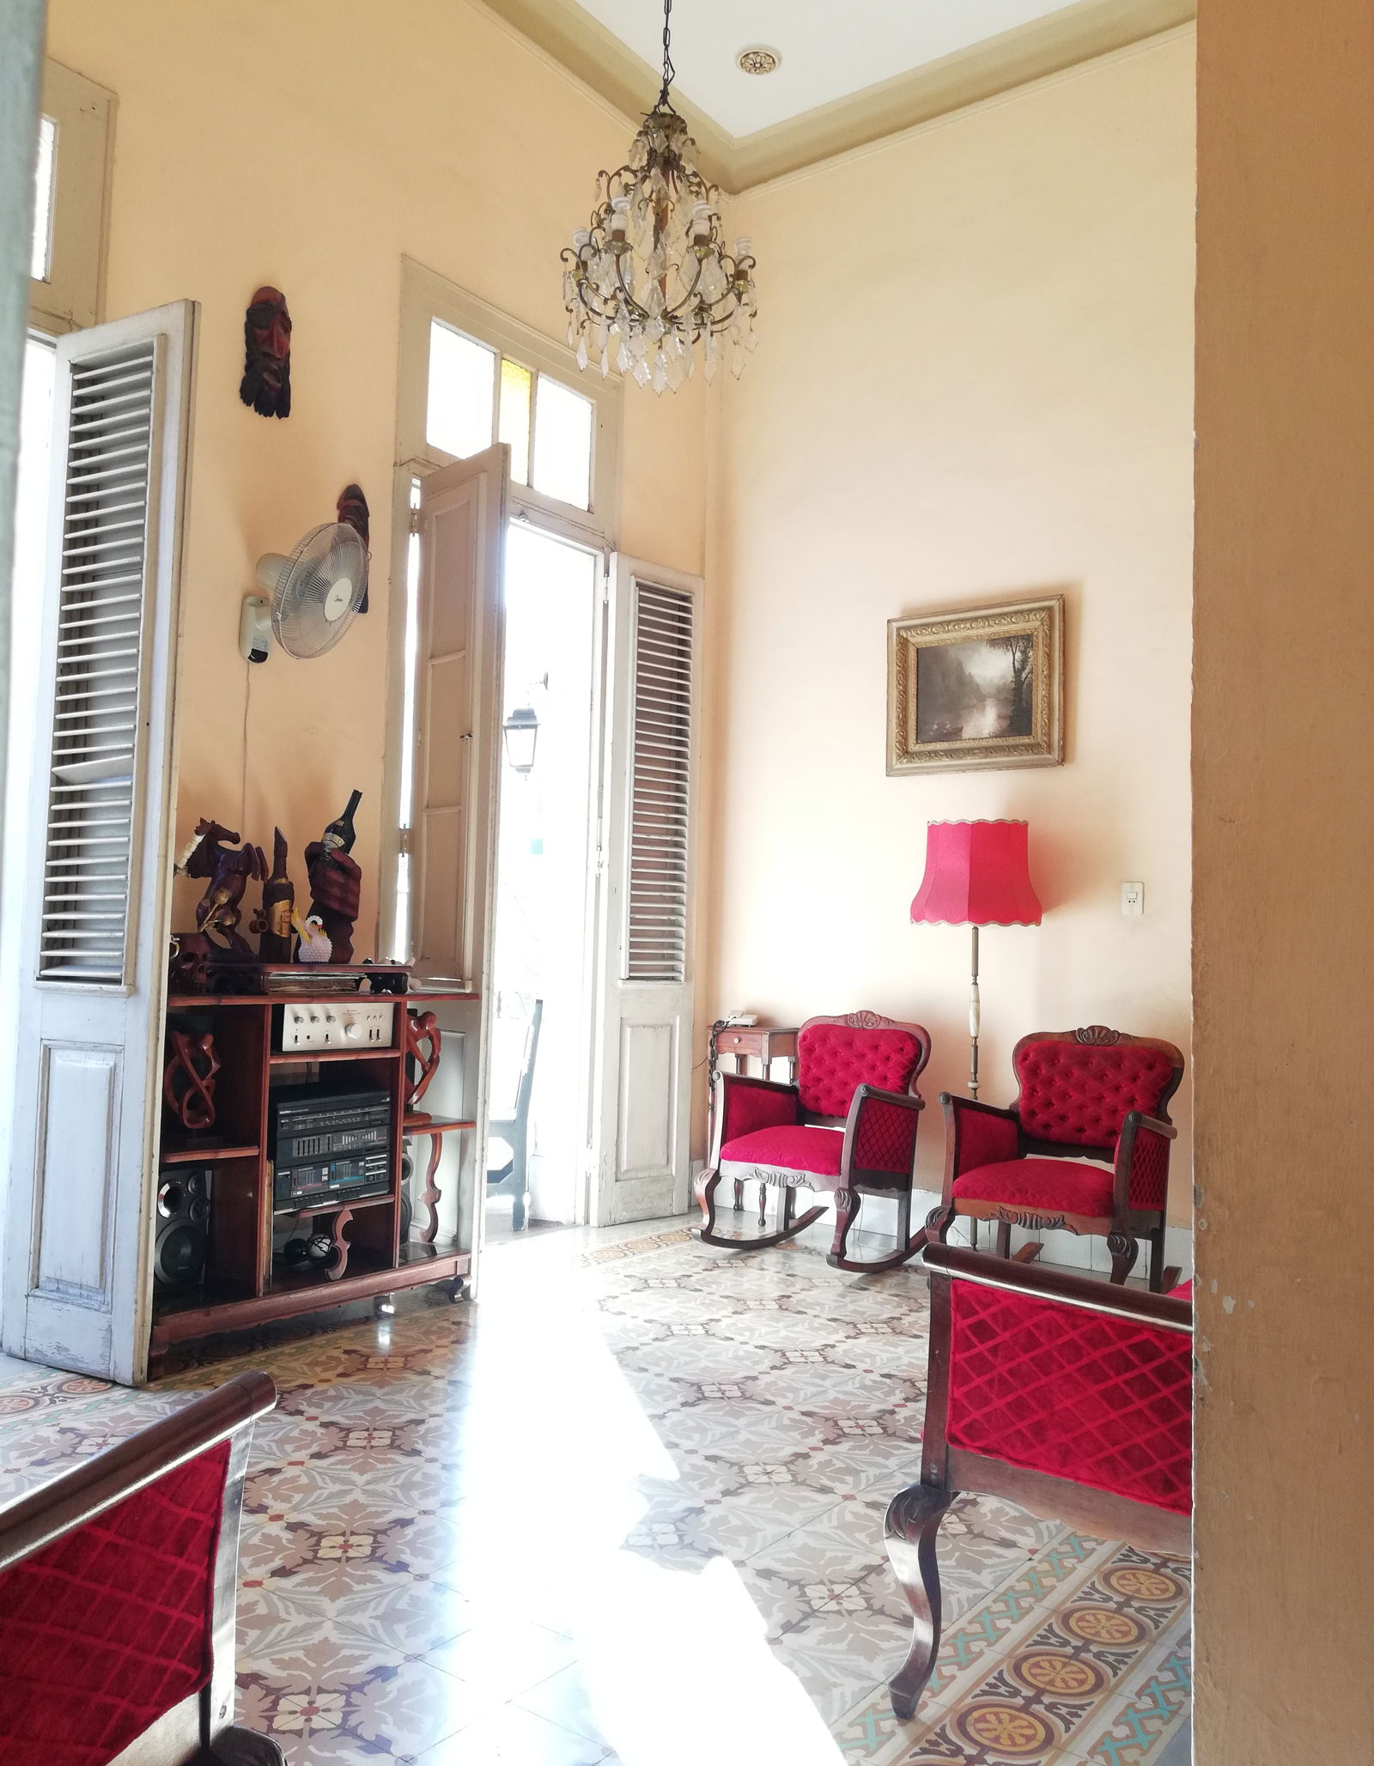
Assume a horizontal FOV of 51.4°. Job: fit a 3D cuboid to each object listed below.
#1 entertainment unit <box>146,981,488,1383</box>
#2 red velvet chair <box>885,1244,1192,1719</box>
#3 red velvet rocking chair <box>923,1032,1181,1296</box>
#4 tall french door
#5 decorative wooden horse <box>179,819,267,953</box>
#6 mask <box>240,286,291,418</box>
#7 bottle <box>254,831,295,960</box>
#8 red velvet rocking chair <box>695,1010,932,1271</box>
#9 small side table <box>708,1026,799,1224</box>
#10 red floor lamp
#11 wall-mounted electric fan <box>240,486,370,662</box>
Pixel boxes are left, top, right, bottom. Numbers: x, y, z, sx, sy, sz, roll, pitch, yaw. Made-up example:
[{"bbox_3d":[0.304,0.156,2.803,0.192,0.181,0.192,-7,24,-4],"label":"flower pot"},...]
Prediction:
[{"bbox_3d":[-1.157,0.803,4.149,0.391,0.951,1.128,0,-3,36],"label":"entertainment unit"},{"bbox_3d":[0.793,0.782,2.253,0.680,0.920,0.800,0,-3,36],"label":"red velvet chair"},{"bbox_3d":[1.255,0.930,4.834,0.705,0.875,0.766,-1,-3,40],"label":"red velvet rocking chair"},{"bbox_3d":[-0.152,0.016,5.954,0.499,2.719,0.044,4,-3,-44],"label":"tall french door"},{"bbox_3d":[-1.272,0.016,3.913,0.245,0.385,0.110,1,-2,16],"label":"decorative wooden horse"},{"bbox_3d":[-1.302,-1.634,4.390,0.089,0.379,0.149,0,-3,36],"label":"mask"},{"bbox_3d":[-1.159,0.034,4.032,0.095,0.380,0.105,0,-3,39],"label":"bottle"},{"bbox_3d":[0.492,0.914,5.208,0.660,0.880,0.800,0,-3,37],"label":"red velvet rocking chair"},{"bbox_3d":[0.276,0.997,5.923,0.314,0.790,0.258,0,-3,36],"label":"small side table"},{"bbox_3d":[1.045,0.572,5.211,0.482,1.613,0.482,0,-3,36],"label":"red floor lamp"},{"bbox_3d":[-1.112,-0.859,4.227,0.370,0.400,0.400,1,-2,23],"label":"wall-mounted electric fan"}]

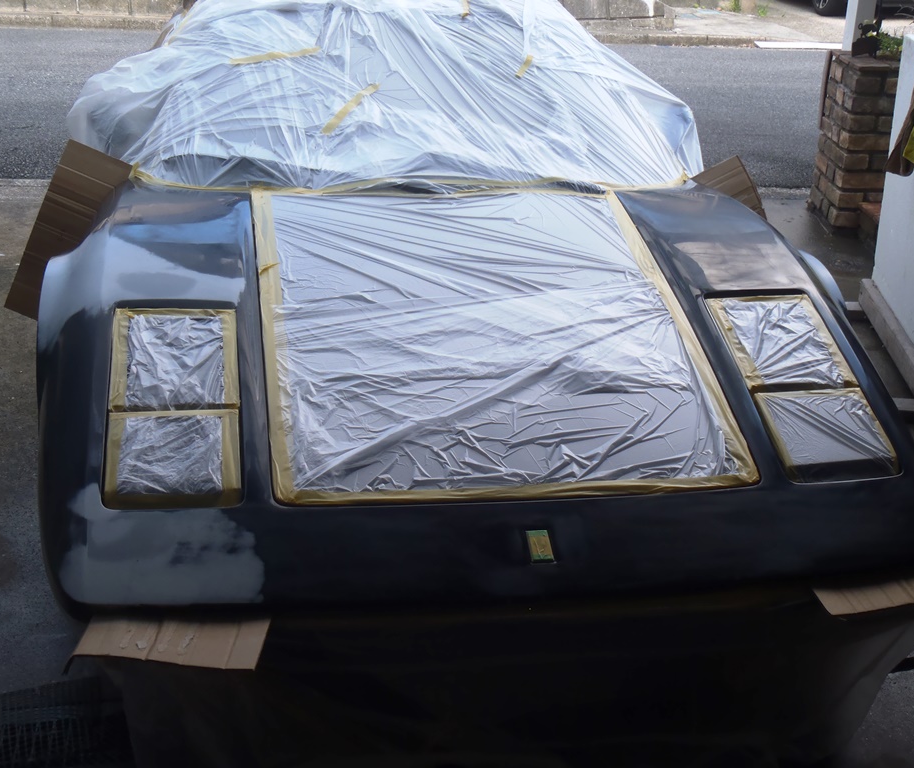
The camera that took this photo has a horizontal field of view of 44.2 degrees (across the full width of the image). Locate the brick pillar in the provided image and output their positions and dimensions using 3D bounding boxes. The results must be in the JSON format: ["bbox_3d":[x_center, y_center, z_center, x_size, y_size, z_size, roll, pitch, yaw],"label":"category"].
[{"bbox_3d":[1.859,-1.090,5.022,0.370,0.710,0.340,0,24,-3],"label":"brick pillar"}]

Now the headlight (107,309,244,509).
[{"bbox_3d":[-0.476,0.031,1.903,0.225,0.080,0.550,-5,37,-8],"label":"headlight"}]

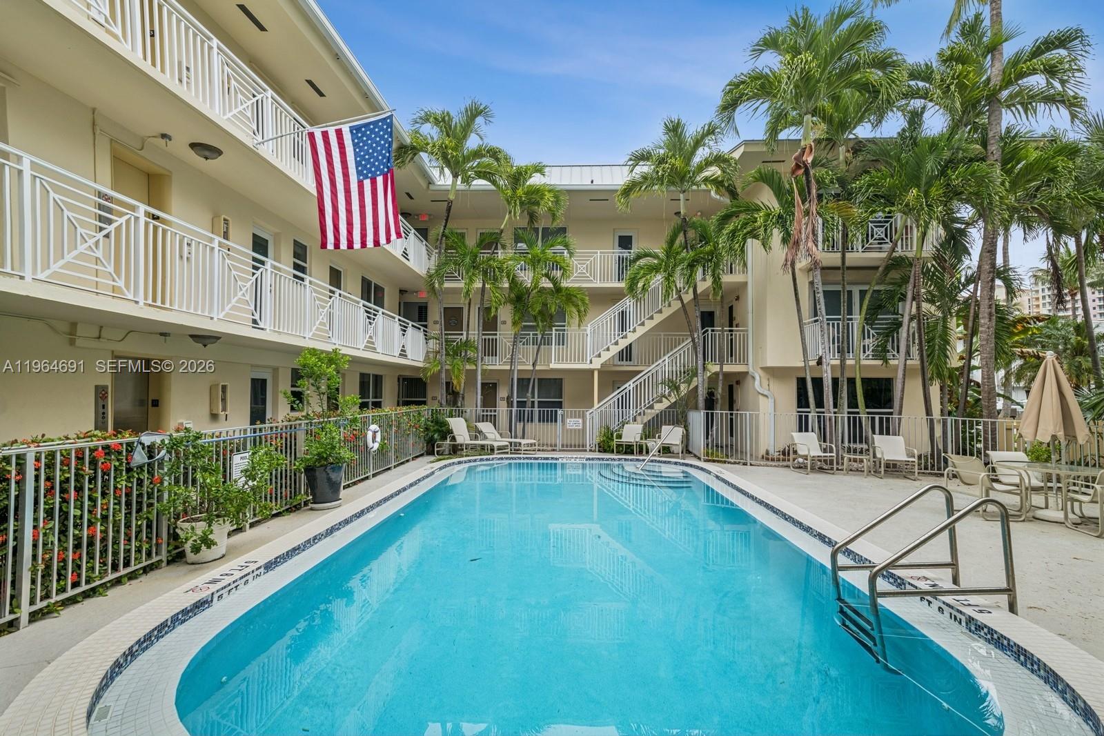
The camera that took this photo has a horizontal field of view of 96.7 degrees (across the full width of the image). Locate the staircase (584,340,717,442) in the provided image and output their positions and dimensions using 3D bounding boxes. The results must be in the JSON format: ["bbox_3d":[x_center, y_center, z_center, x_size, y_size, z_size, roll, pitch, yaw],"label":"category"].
[{"bbox_3d":[3.080,0.685,15.300,3.850,3.400,1.100,0,-2,2],"label":"staircase"}]

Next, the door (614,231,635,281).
[{"bbox_3d":[2.555,-3.740,17.100,0.820,2.080,0.100,0,-2,2],"label":"door"}]

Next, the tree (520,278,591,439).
[{"bbox_3d":[0.079,-0.198,15.000,2.100,5.100,2.000,0,-2,0],"label":"tree"}]

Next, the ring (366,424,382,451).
[{"bbox_3d":[-3.448,1.352,9.500,0.100,0.530,0.530,0,-3,3],"label":"ring"}]

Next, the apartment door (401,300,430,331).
[{"bbox_3d":[-4.930,-1.244,17.700,0.900,2.120,0.080,0,-3,0],"label":"apartment door"}]

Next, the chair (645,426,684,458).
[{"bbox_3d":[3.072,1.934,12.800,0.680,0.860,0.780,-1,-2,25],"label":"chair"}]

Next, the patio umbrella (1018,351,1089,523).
[{"bbox_3d":[6.798,0.905,6.650,0.930,2.250,0.930,0,-2,0],"label":"patio umbrella"}]

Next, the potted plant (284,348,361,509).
[{"bbox_3d":[-3.373,0.879,7.200,1.100,2.300,1.050,0,-2,0],"label":"potted plant"}]

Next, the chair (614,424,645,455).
[{"bbox_3d":[2.136,1.968,13.500,0.650,0.860,0.780,-1,-2,23],"label":"chair"}]

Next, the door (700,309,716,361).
[{"bbox_3d":[5.852,-1.089,18.500,0.780,2.060,0.080,0,-3,0],"label":"door"}]

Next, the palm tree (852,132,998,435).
[{"bbox_3d":[8.460,-1.648,11.100,3.300,7.700,3.200,0,-2,0],"label":"palm tree"}]

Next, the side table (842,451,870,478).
[{"bbox_3d":[6.164,1.976,9.950,0.450,0.430,0.450,-1,-3,29],"label":"side table"}]

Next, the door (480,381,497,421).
[{"bbox_3d":[-2.317,1.586,17.700,0.780,2.080,0.080,0,-3,0],"label":"door"}]

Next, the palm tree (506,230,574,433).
[{"bbox_3d":[-0.364,-0.871,14.800,1.980,6.450,1.980,0,-3,0],"label":"palm tree"}]

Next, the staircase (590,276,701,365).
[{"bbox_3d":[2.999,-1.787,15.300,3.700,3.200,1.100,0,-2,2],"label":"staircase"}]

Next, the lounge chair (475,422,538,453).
[{"bbox_3d":[-1.351,1.898,13.250,1.750,0.860,0.680,-1,-3,27],"label":"lounge chair"}]

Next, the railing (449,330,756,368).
[{"bbox_3d":[1.060,-0.605,14.850,9.250,1.070,1.150,0,-2,0],"label":"railing"}]

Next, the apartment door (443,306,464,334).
[{"bbox_3d":[-3.546,-1.135,17.700,0.780,2.080,0.080,0,-3,0],"label":"apartment door"}]

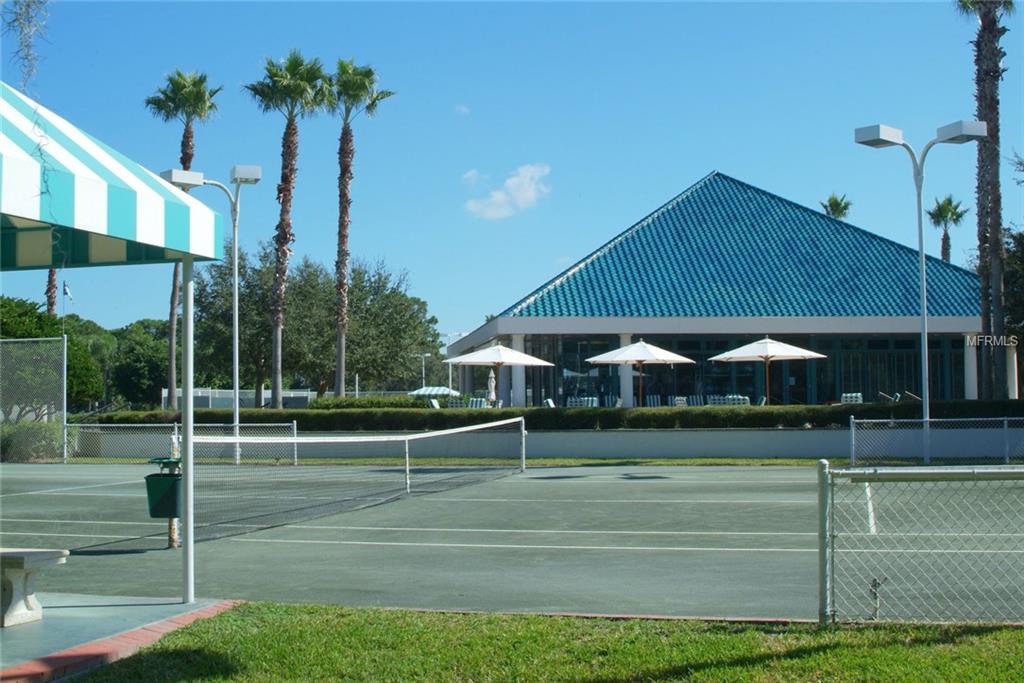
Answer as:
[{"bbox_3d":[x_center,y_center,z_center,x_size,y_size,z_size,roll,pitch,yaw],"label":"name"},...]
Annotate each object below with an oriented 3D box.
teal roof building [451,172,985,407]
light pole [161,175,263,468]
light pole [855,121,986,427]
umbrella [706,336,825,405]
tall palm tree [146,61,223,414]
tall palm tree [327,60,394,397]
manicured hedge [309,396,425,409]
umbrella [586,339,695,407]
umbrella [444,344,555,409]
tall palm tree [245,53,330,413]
[{"bbox_3d":[8.548,-1.904,49.822,20.770,10.367,19.655,0,-3,-8],"label":"teal roof building"},{"bbox_3d":[-6.840,-0.567,28.502,2.650,7.050,1.400,-2,-3,15],"label":"light pole"},{"bbox_3d":[8.273,-0.976,24.107,2.650,7.000,1.400,-2,-3,15],"label":"light pole"},{"bbox_3d":[7.121,1.114,33.285,3.250,2.538,3.250,-1,-3,12],"label":"umbrella"},{"bbox_3d":[-13.160,-3.753,47.792,3.101,14.378,3.101,0,-3,-15],"label":"tall palm tree"},{"bbox_3d":[-5.855,-3.911,46.794,2.608,14.399,2.608,0,-3,-7],"label":"tall palm tree"},{"bbox_3d":[-4.738,2.328,38.934,3.976,1.038,1.000,-2,-3,15],"label":"manicured hedge"},{"bbox_3d":[3.743,1.204,34.584,3.200,2.587,3.200,-1,-3,6],"label":"umbrella"},{"bbox_3d":[-0.380,1.307,34.982,3.250,2.529,3.250,-1,-3,-1],"label":"umbrella"},{"bbox_3d":[-8.515,-3.951,45.296,3.164,14.379,3.164,0,-3,-11],"label":"tall palm tree"}]

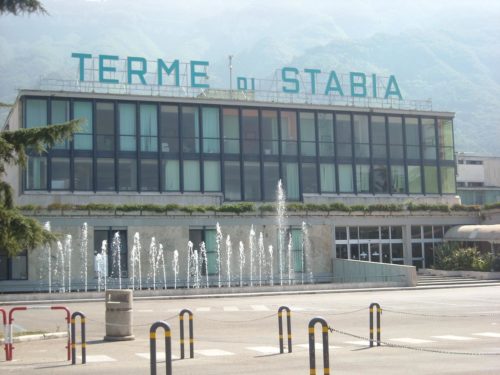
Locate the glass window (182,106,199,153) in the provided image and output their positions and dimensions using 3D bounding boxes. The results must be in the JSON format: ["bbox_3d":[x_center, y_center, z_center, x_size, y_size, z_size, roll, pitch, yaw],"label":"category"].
[{"bbox_3d":[-3.992,-3.871,59.181,1.218,3.107,0.100,1,-6,-22],"label":"glass window"}]

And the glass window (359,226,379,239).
[{"bbox_3d":[8.273,3.143,60.998,1.577,0.914,0.120,1,-7,-22],"label":"glass window"}]

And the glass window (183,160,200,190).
[{"bbox_3d":[-3.792,-0.749,57.512,1.193,1.983,0.120,1,-6,-22],"label":"glass window"}]

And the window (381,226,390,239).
[{"bbox_3d":[9.195,3.117,59.834,0.777,0.936,0.120,1,-7,-22],"label":"window"}]

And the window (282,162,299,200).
[{"bbox_3d":[2.790,-0.392,60.167,1.193,2.530,0.120,1,-6,-22],"label":"window"}]

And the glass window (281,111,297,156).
[{"bbox_3d":[2.688,-3.642,59.722,1.190,3.113,0.150,1,-7,-22],"label":"glass window"}]

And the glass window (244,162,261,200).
[{"bbox_3d":[0.177,-0.426,59.101,1.193,2.530,0.120,1,-6,-22],"label":"glass window"}]

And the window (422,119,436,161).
[{"bbox_3d":[13.478,-3.657,66.258,1.218,3.107,0.100,1,-6,-22],"label":"window"}]

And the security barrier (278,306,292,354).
[{"bbox_3d":[0.778,3.105,19.200,0.275,1.000,0.080,1,-7,-22],"label":"security barrier"}]

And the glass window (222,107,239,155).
[{"bbox_3d":[-1.204,-3.690,58.142,1.190,3.113,0.150,1,-7,-22],"label":"glass window"}]

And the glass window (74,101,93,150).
[{"bbox_3d":[-9.981,-3.689,52.704,1.145,2.976,0.120,1,-7,-22],"label":"glass window"}]

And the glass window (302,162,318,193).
[{"bbox_3d":[4.154,-0.661,60.349,1.192,2.093,0.120,1,-7,-22],"label":"glass window"}]

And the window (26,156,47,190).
[{"bbox_3d":[-12.429,-0.829,51.351,1.210,1.978,0.120,1,-7,-22],"label":"window"}]

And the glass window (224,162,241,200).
[{"bbox_3d":[-1.129,-0.436,58.194,1.159,2.636,0.120,1,-7,-22],"label":"glass window"}]

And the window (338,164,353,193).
[{"bbox_3d":[6.724,-0.612,61.804,1.193,1.983,0.120,1,-6,-22],"label":"window"}]

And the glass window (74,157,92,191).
[{"bbox_3d":[-10.350,-0.834,54.836,1.193,1.983,0.120,1,-6,-22],"label":"glass window"}]

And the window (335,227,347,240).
[{"bbox_3d":[6.250,3.149,60.182,0.921,0.916,0.120,1,-7,-22],"label":"window"}]

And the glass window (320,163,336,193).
[{"bbox_3d":[5.502,-0.662,62.682,1.218,2.017,0.100,1,-6,-22],"label":"glass window"}]

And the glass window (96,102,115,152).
[{"bbox_3d":[-9.367,-3.937,57.003,1.218,3.107,0.100,1,-6,-22],"label":"glass window"}]

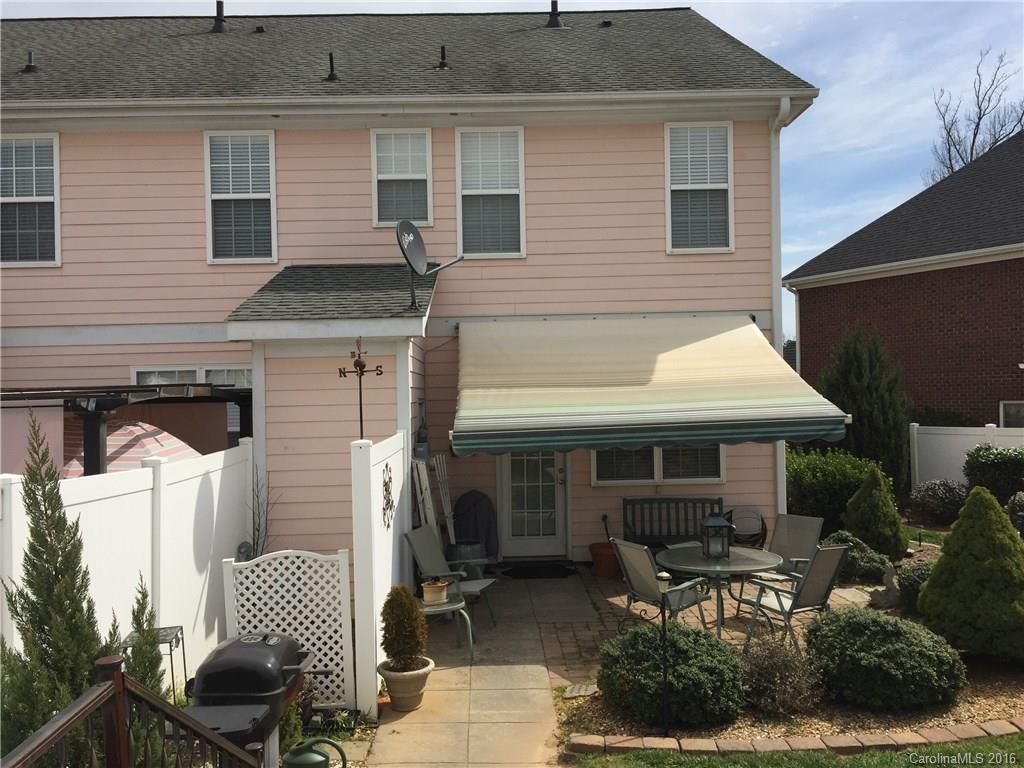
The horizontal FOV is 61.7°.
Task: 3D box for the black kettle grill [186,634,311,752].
[{"bbox_3d":[-1.130,1.646,3.755,0.550,1.070,1.080,-1,-1,-2],"label":"black kettle grill"}]

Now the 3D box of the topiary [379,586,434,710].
[{"bbox_3d":[-0.775,1.907,6.224,0.420,0.870,0.420,-1,0,0],"label":"topiary"}]

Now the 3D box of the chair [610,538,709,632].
[{"bbox_3d":[1.318,1.828,7.524,0.730,0.950,0.600,-1,0,-29],"label":"chair"}]

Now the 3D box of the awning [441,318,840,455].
[{"bbox_3d":[1.265,-0.096,9.270,3.740,1.460,2.640,-1,-1,-2],"label":"awning"}]

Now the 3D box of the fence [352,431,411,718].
[{"bbox_3d":[-0.988,1.301,6.906,0.130,1.860,2.660,-1,-1,-2],"label":"fence"}]

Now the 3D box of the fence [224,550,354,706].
[{"bbox_3d":[-1.499,1.654,5.780,0.840,1.060,0.060,-3,2,-6],"label":"fence"}]

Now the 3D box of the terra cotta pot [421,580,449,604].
[{"bbox_3d":[-0.664,1.789,7.427,0.235,0.180,0.235,-1,0,0],"label":"terra cotta pot"}]

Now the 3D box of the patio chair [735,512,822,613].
[{"bbox_3d":[2.510,1.709,7.998,0.710,0.920,0.570,-1,-1,-38],"label":"patio chair"}]

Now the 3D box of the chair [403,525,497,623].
[{"bbox_3d":[-0.559,1.861,8.075,0.730,0.950,0.600,-1,0,18],"label":"chair"}]

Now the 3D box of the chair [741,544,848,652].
[{"bbox_3d":[2.274,1.696,6.817,0.570,0.920,0.710,0,-1,-40],"label":"chair"}]

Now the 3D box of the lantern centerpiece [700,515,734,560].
[{"bbox_3d":[1.850,1.373,7.777,0.235,0.400,0.235,-1,0,13],"label":"lantern centerpiece"}]

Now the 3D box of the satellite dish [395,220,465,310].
[{"bbox_3d":[-0.784,-1.155,8.162,0.580,0.860,0.500,-2,-1,27],"label":"satellite dish"}]

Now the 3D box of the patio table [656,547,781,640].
[{"bbox_3d":[1.882,1.932,7.740,1.150,0.720,1.150,-1,0,0],"label":"patio table"}]

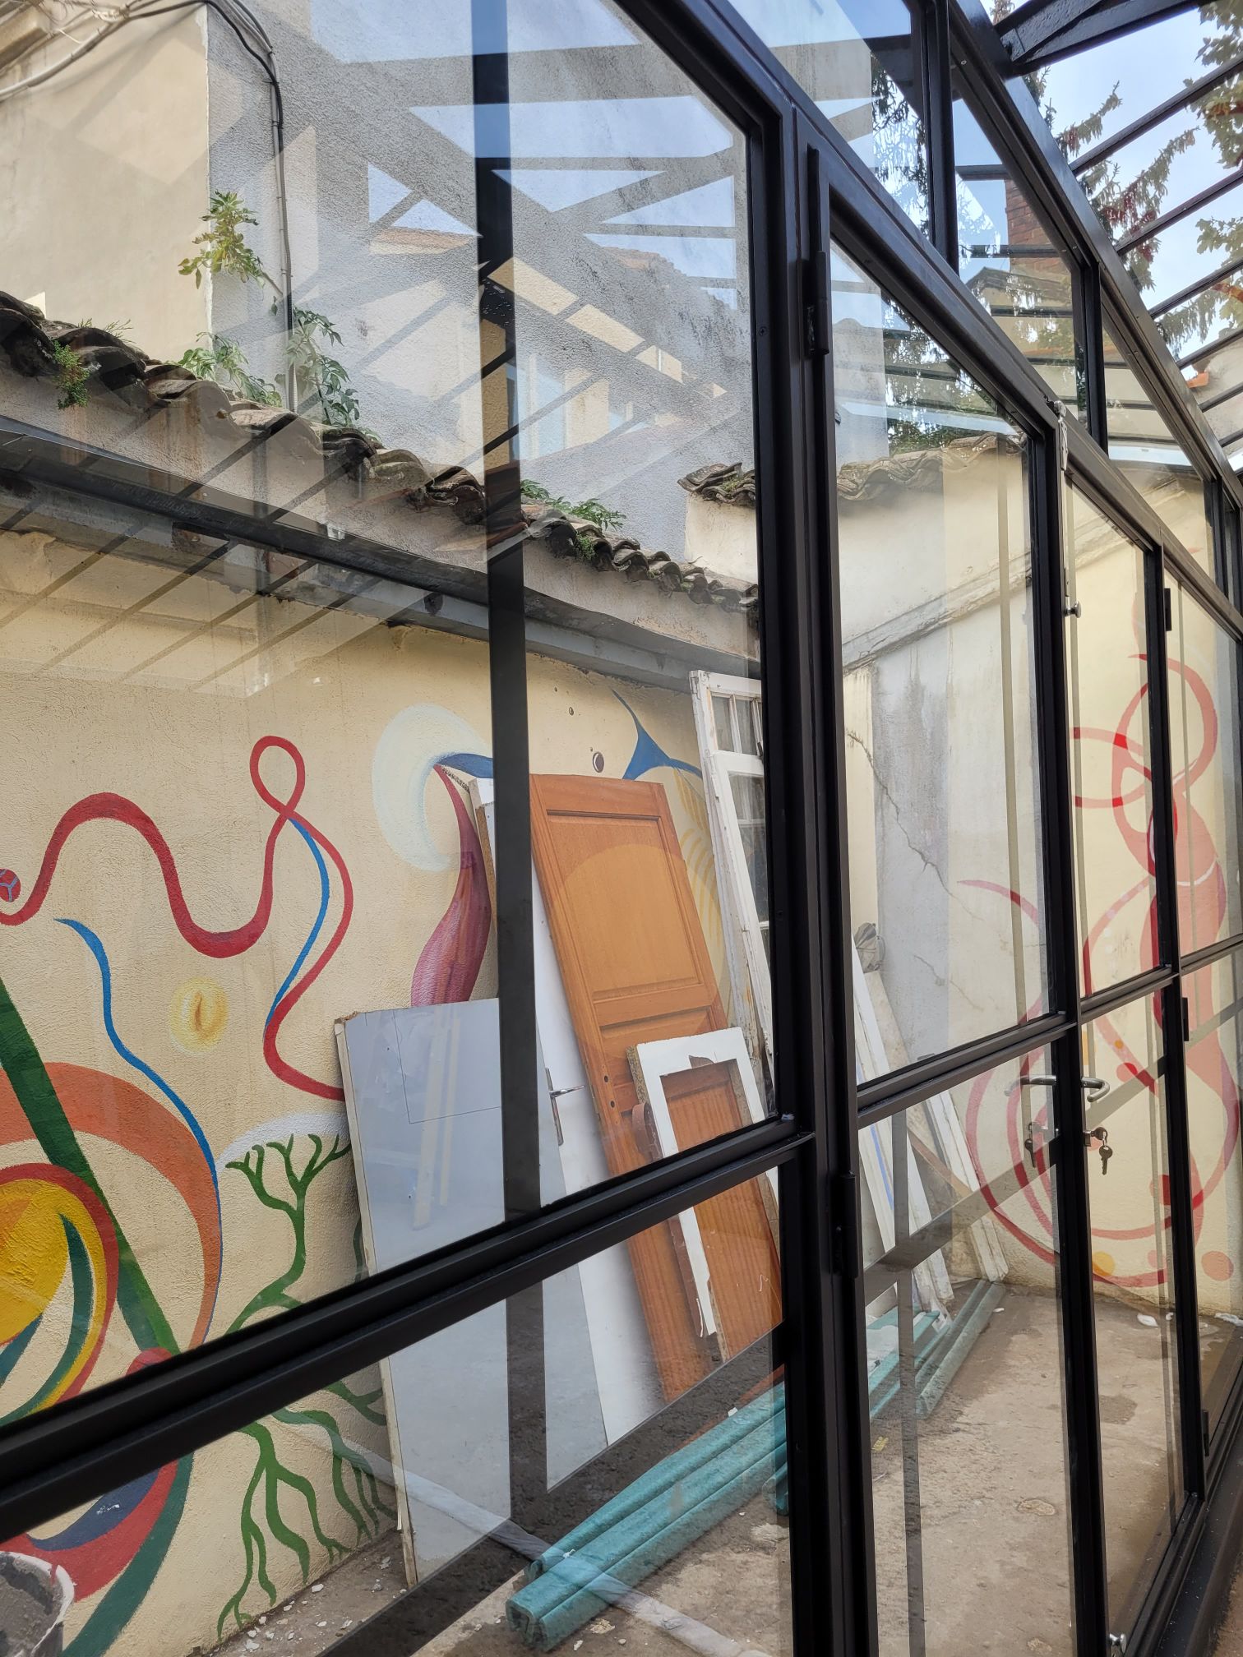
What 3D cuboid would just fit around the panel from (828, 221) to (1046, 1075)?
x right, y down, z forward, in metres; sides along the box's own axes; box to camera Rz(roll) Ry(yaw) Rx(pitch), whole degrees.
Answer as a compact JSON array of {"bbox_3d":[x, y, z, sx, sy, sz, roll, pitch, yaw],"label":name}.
[{"bbox_3d":[0.474,-0.190,1.752,0.025,0.981,0.885,-3,-3,33],"label":"panel"}]

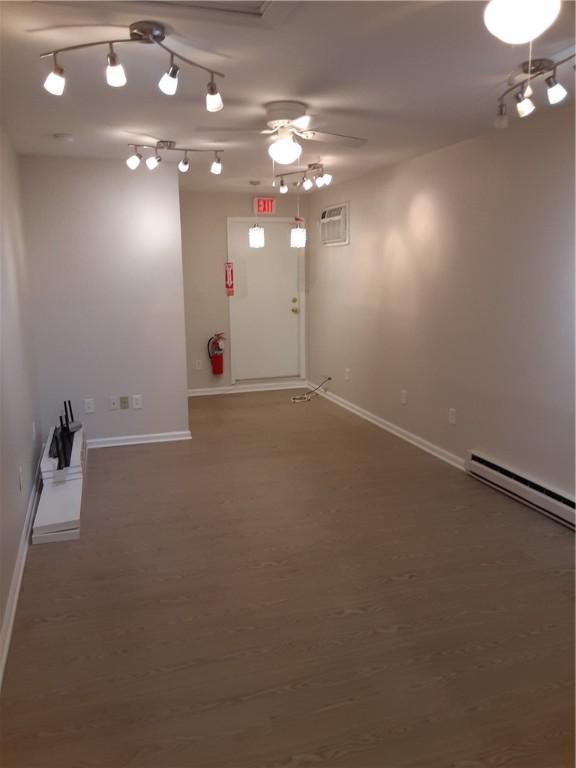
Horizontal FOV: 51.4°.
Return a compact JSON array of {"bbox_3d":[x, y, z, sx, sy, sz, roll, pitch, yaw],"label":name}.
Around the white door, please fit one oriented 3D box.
[{"bbox_3d":[-0.252,-1.054,7.735,1.015,2.090,0.070,-4,12,-18],"label":"white door"}]

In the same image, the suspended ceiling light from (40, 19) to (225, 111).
[{"bbox_3d":[-0.598,-1.266,2.450,0.800,0.220,0.430,-4,12,-18],"label":"suspended ceiling light"}]

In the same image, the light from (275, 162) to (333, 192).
[{"bbox_3d":[0.119,-1.892,5.508,0.230,0.220,0.840,-8,13,-31],"label":"light"}]

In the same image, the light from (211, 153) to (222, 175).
[{"bbox_3d":[-0.542,-1.664,4.503,0.085,0.170,0.085,-4,12,-18],"label":"light"}]

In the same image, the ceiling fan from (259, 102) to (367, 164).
[{"bbox_3d":[-0.014,-1.412,3.401,1.060,0.330,1.060,-4,12,-18],"label":"ceiling fan"}]

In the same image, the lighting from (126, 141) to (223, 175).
[{"bbox_3d":[-0.804,-1.656,4.402,0.780,0.220,0.250,-7,13,-30],"label":"lighting"}]

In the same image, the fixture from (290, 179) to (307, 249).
[{"bbox_3d":[0.121,-1.907,6.798,0.155,0.710,0.155,-4,12,-18],"label":"fixture"}]

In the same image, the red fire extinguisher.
[{"bbox_3d":[-0.896,-0.366,7.538,0.220,0.510,0.160,-4,12,-18],"label":"red fire extinguisher"}]

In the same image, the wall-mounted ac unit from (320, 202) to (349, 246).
[{"bbox_3d":[0.508,-1.798,6.835,0.075,0.430,0.740,-4,12,-18],"label":"wall-mounted ac unit"}]

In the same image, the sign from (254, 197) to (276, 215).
[{"bbox_3d":[-0.275,-2.216,7.465,0.275,0.190,0.050,-4,12,-18],"label":"sign"}]

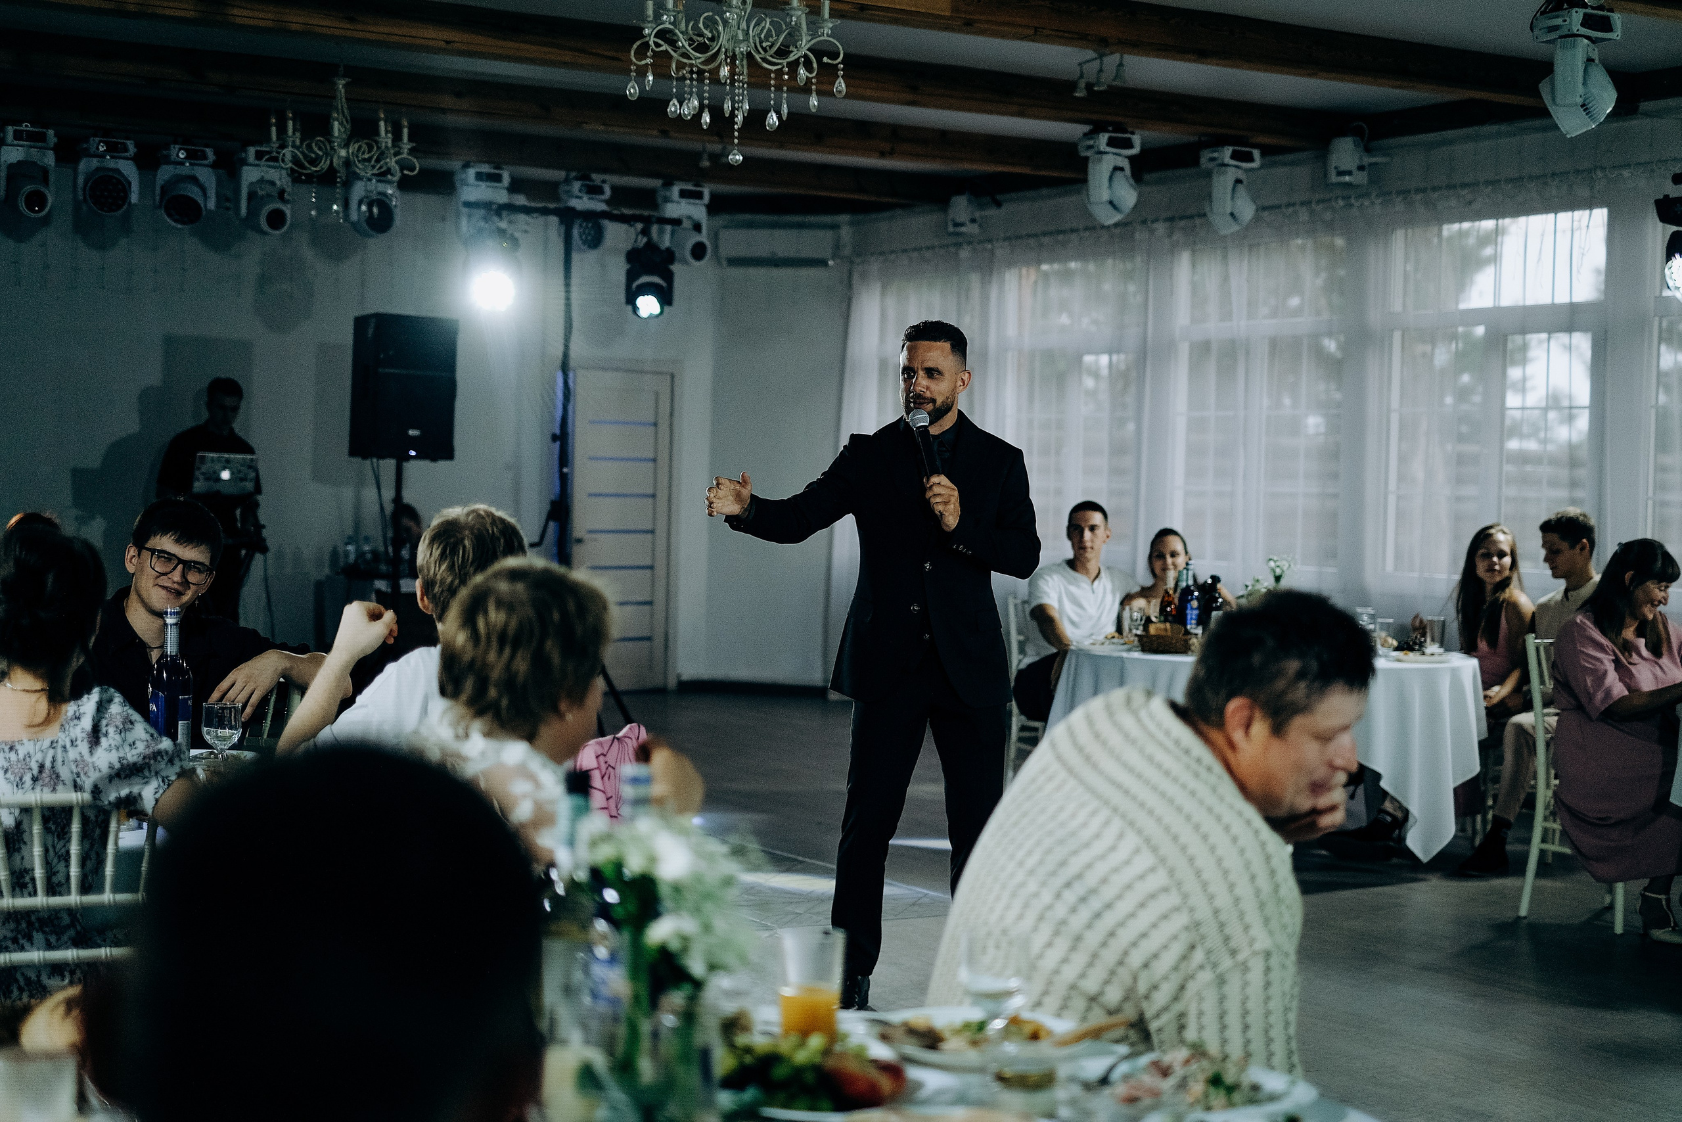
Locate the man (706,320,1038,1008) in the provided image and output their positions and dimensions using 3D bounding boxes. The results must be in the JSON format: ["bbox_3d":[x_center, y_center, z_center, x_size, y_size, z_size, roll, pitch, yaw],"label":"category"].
[{"bbox_3d":[0.084,0.272,6.470,0.880,1.810,0.500,2,2,13],"label":"man"}]

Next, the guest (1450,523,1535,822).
[{"bbox_3d":[2.452,0.492,9.400,0.470,1.270,0.750,4,3,45],"label":"guest"}]

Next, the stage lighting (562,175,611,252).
[{"bbox_3d":[-1.452,-1.983,14.137,0.260,0.430,0.250,0,3,-35],"label":"stage lighting"}]

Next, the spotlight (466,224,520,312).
[{"bbox_3d":[-1.558,-1.304,11.100,0.240,0.370,0.240,1,2,-8],"label":"spotlight"}]

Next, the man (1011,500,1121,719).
[{"bbox_3d":[0.930,0.422,9.600,0.550,1.310,0.750,0,3,-27],"label":"man"}]

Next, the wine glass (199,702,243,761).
[{"bbox_3d":[-1.219,0.365,4.870,0.080,0.165,0.080,2,2,0],"label":"wine glass"}]

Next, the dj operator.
[{"bbox_3d":[-3.166,-0.015,12.511,0.520,1.819,0.420,0,2,-23],"label":"dj operator"}]

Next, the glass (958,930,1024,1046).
[{"bbox_3d":[0.176,0.500,2.870,0.077,0.145,0.077,2,2,0],"label":"glass"}]

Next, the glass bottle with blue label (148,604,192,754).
[{"bbox_3d":[-1.319,0.271,4.870,0.086,0.345,0.086,2,2,0],"label":"glass bottle with blue label"}]

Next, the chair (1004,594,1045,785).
[{"bbox_3d":[0.926,0.626,9.880,0.410,0.920,0.430,1,2,-18],"label":"chair"}]

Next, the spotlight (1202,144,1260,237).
[{"bbox_3d":[1.699,-1.612,10.800,0.240,0.390,0.270,3,2,25],"label":"spotlight"}]

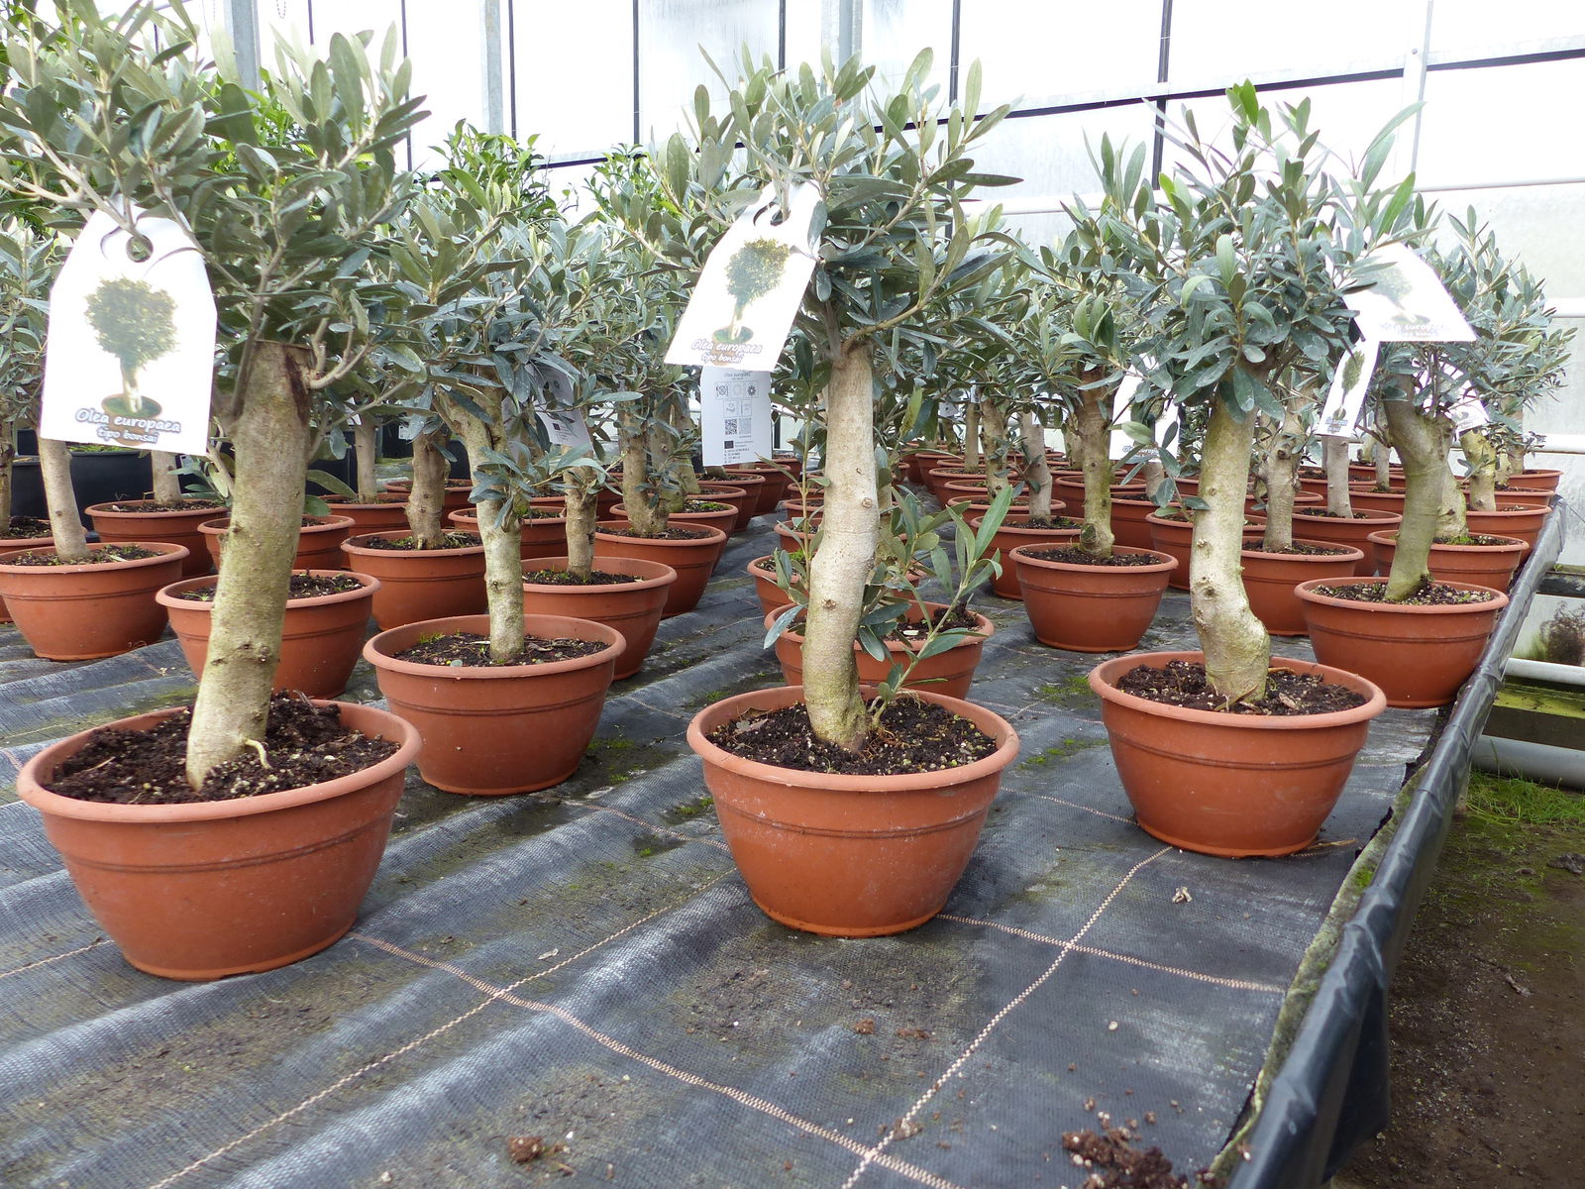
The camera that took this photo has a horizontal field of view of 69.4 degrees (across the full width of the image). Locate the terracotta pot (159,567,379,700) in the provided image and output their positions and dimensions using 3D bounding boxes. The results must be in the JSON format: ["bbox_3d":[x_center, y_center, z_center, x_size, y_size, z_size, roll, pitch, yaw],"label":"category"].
[{"bbox_3d":[-0.667,0.055,1.477,0.255,0.134,0.255,1,11,0],"label":"terracotta pot"}]

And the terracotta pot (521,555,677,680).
[{"bbox_3d":[-0.288,0.034,1.600,0.255,0.134,0.255,1,11,0],"label":"terracotta pot"}]

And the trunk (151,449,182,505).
[{"bbox_3d":[-1.214,-0.260,2.215,0.063,0.166,0.061,-5,12,-28],"label":"trunk"}]

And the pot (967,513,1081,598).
[{"bbox_3d":[0.471,-0.071,2.220,0.256,0.136,0.256,1,10,0],"label":"pot"}]

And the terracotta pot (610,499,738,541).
[{"bbox_3d":[-0.236,-0.104,2.301,0.256,0.136,0.256,1,10,0],"label":"terracotta pot"}]

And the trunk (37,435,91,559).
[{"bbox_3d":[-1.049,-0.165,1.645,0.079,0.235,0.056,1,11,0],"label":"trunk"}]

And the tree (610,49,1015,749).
[{"bbox_3d":[0.015,-0.131,0.847,0.298,0.510,0.281,1,11,0],"label":"tree"}]

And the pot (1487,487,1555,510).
[{"bbox_3d":[1.879,-0.211,3.066,0.255,0.134,0.255,1,11,0],"label":"pot"}]

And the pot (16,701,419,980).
[{"bbox_3d":[-0.372,0.163,0.770,0.238,0.125,0.238,1,11,0],"label":"pot"}]

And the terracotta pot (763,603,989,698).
[{"bbox_3d":[0.096,0.098,1.290,0.255,0.134,0.255,1,11,0],"label":"terracotta pot"}]

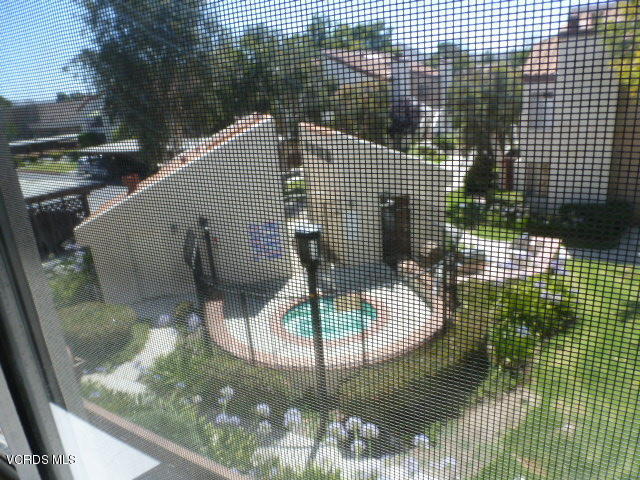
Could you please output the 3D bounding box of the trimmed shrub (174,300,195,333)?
[{"bbox_3d":[-3.220,1.800,10.550,0.480,0.720,0.480,-11,18,-18],"label":"trimmed shrub"}]

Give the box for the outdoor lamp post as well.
[{"bbox_3d":[-0.050,1.375,7.200,0.400,3.410,0.400,-6,17,-1],"label":"outdoor lamp post"}]

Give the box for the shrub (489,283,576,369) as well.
[{"bbox_3d":[4.130,1.560,8.720,1.600,1.250,1.700,4,19,26],"label":"shrub"}]

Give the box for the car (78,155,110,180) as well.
[{"bbox_3d":[-18.360,-5.951,36.173,1.850,1.600,4.600,-15,20,-29],"label":"car"}]

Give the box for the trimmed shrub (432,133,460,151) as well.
[{"bbox_3d":[10.591,-8.247,37.149,2.250,1.380,2.100,0,18,16],"label":"trimmed shrub"}]

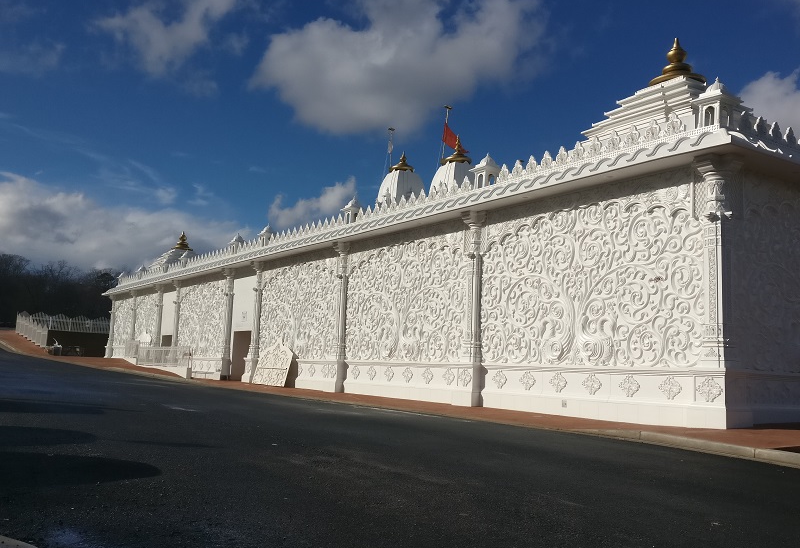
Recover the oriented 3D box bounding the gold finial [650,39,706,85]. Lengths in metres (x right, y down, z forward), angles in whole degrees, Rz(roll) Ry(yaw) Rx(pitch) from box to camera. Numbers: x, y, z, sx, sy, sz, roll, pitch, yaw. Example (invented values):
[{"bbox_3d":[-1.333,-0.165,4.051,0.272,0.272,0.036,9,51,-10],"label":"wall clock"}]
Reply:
[{"bbox_3d":[8.159,-6.233,19.027,1.668,1.360,1.668,7,-10,-38],"label":"gold finial"}]

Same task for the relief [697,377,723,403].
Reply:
[{"bbox_3d":[7.520,2.802,15.698,0.060,0.620,0.650,9,-11,-37],"label":"relief"}]

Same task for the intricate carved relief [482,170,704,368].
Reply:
[{"bbox_3d":[4.508,0.146,16.570,0.200,4.344,6.577,7,-10,-38],"label":"intricate carved relief"}]

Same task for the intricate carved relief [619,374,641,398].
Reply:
[{"bbox_3d":[6.259,3.065,17.628,0.060,0.620,0.650,9,-11,-37],"label":"intricate carved relief"}]

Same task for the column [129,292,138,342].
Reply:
[{"bbox_3d":[-22.949,4.501,55.090,0.520,5.920,0.780,9,-11,-37],"label":"column"}]

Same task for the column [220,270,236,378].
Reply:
[{"bbox_3d":[-8.736,2.525,32.991,0.500,5.683,0.500,7,-10,-38],"label":"column"}]

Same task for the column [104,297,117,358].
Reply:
[{"bbox_3d":[-22.779,4.140,50.729,0.500,4.812,0.500,7,-10,-38],"label":"column"}]

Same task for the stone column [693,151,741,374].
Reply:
[{"bbox_3d":[6.761,-0.276,13.834,0.650,4.557,0.600,7,-10,-38],"label":"stone column"}]

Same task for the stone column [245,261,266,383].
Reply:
[{"bbox_3d":[-8.217,2.721,36.305,0.520,6.736,0.780,9,-11,-37],"label":"stone column"}]

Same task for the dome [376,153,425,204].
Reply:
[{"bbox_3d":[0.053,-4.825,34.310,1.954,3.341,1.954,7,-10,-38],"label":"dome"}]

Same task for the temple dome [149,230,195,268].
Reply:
[{"bbox_3d":[-17.201,-1.825,50.253,3.293,3.027,3.293,7,-10,-38],"label":"temple dome"}]

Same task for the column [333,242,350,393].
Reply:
[{"bbox_3d":[-2.745,1.918,29.357,0.520,6.752,0.780,9,-11,-37],"label":"column"}]

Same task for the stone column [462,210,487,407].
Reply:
[{"bbox_3d":[2.223,0.987,19.114,0.500,5.757,0.500,7,-10,-38],"label":"stone column"}]

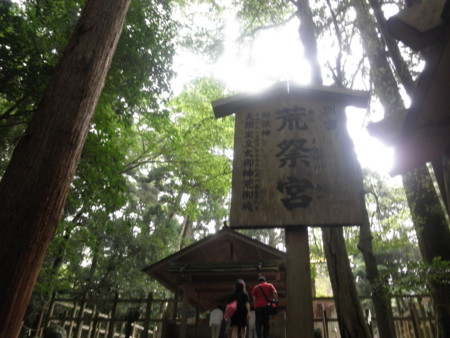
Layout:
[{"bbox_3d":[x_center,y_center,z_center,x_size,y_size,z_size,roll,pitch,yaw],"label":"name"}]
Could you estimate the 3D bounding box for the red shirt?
[{"bbox_3d":[0.916,2.935,8.450,0.530,0.600,0.290,3,-27,-1],"label":"red shirt"}]

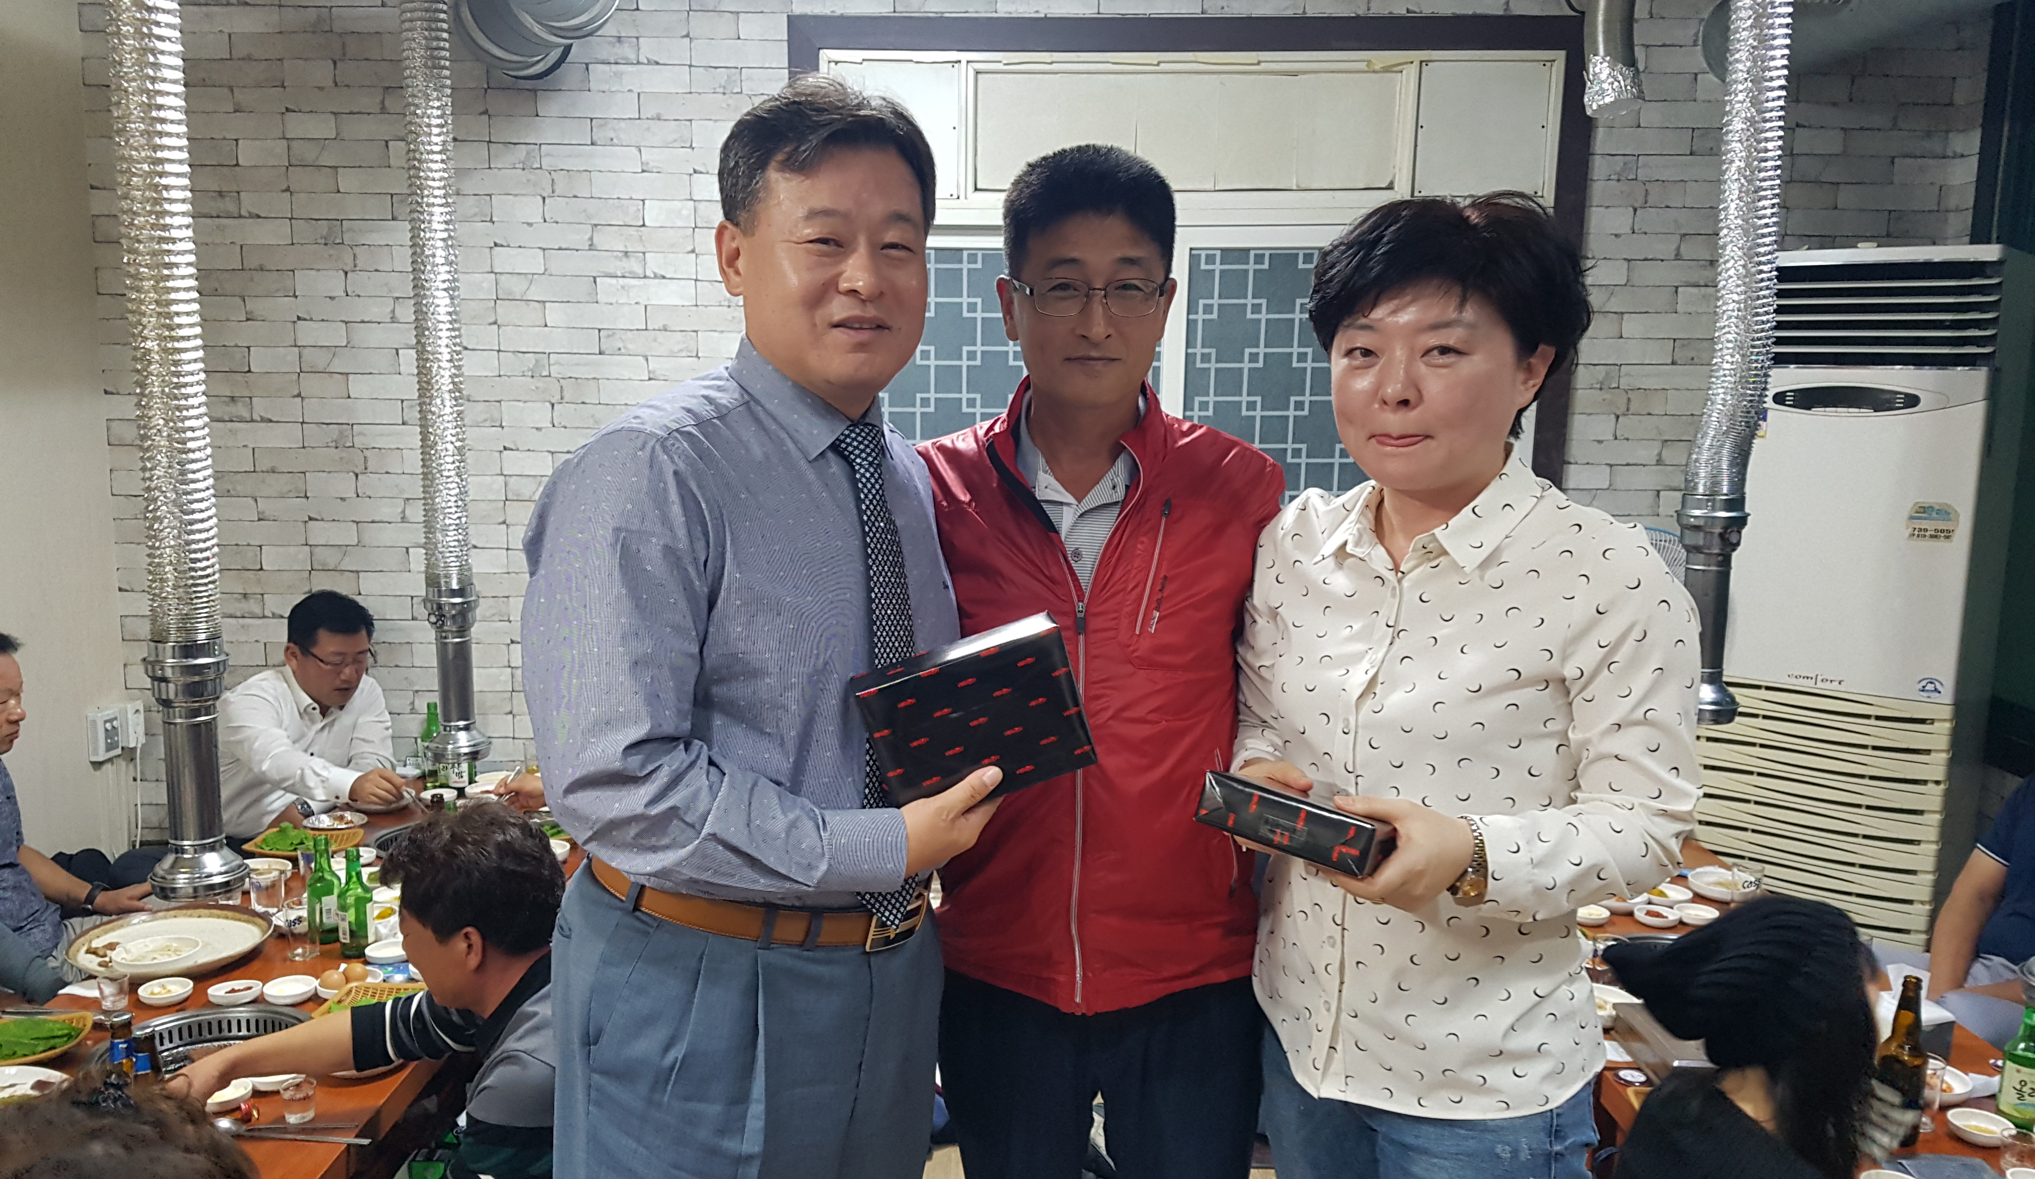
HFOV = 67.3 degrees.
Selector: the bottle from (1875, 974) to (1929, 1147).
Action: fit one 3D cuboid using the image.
[{"bbox_3d":[1.344,0.716,2.320,0.070,0.262,0.070,5,10,27],"label":"bottle"}]

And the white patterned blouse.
[{"bbox_3d":[0.382,0.150,1.325,0.430,0.560,0.330,6,10,32],"label":"white patterned blouse"}]

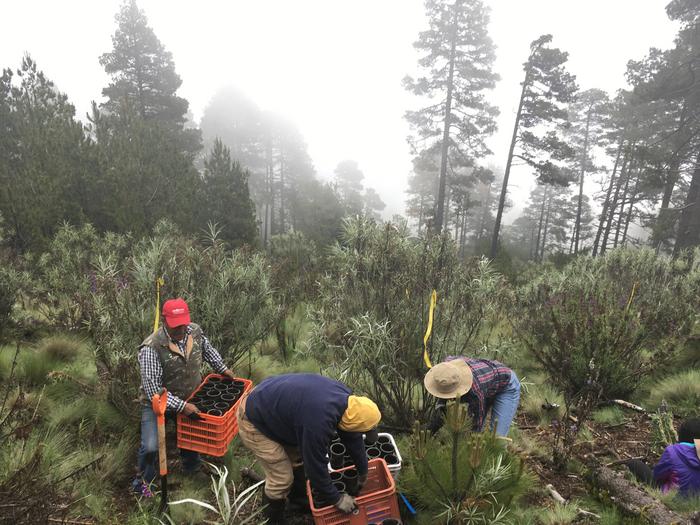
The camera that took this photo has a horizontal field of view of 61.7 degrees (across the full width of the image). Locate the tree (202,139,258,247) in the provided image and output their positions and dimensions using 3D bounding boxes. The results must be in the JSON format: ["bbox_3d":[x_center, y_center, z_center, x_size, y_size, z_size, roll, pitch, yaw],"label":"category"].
[{"bbox_3d":[-3.670,-1.919,18.022,1.800,3.740,1.800,2,20,0],"label":"tree"}]

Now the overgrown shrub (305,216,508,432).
[{"bbox_3d":[0.535,0.576,5.312,1.700,1.950,1.550,2,20,0],"label":"overgrown shrub"}]

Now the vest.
[{"bbox_3d":[-1.280,0.743,4.230,0.290,0.600,0.460,25,29,34],"label":"vest"}]

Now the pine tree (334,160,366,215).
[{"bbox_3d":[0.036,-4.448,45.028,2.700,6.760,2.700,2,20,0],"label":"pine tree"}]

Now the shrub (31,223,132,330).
[{"bbox_3d":[-3.846,0.244,8.400,1.500,1.650,1.400,-7,22,-25],"label":"shrub"}]

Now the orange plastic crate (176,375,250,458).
[{"bbox_3d":[-0.982,1.112,4.325,0.360,0.310,0.530,7,18,11],"label":"orange plastic crate"}]

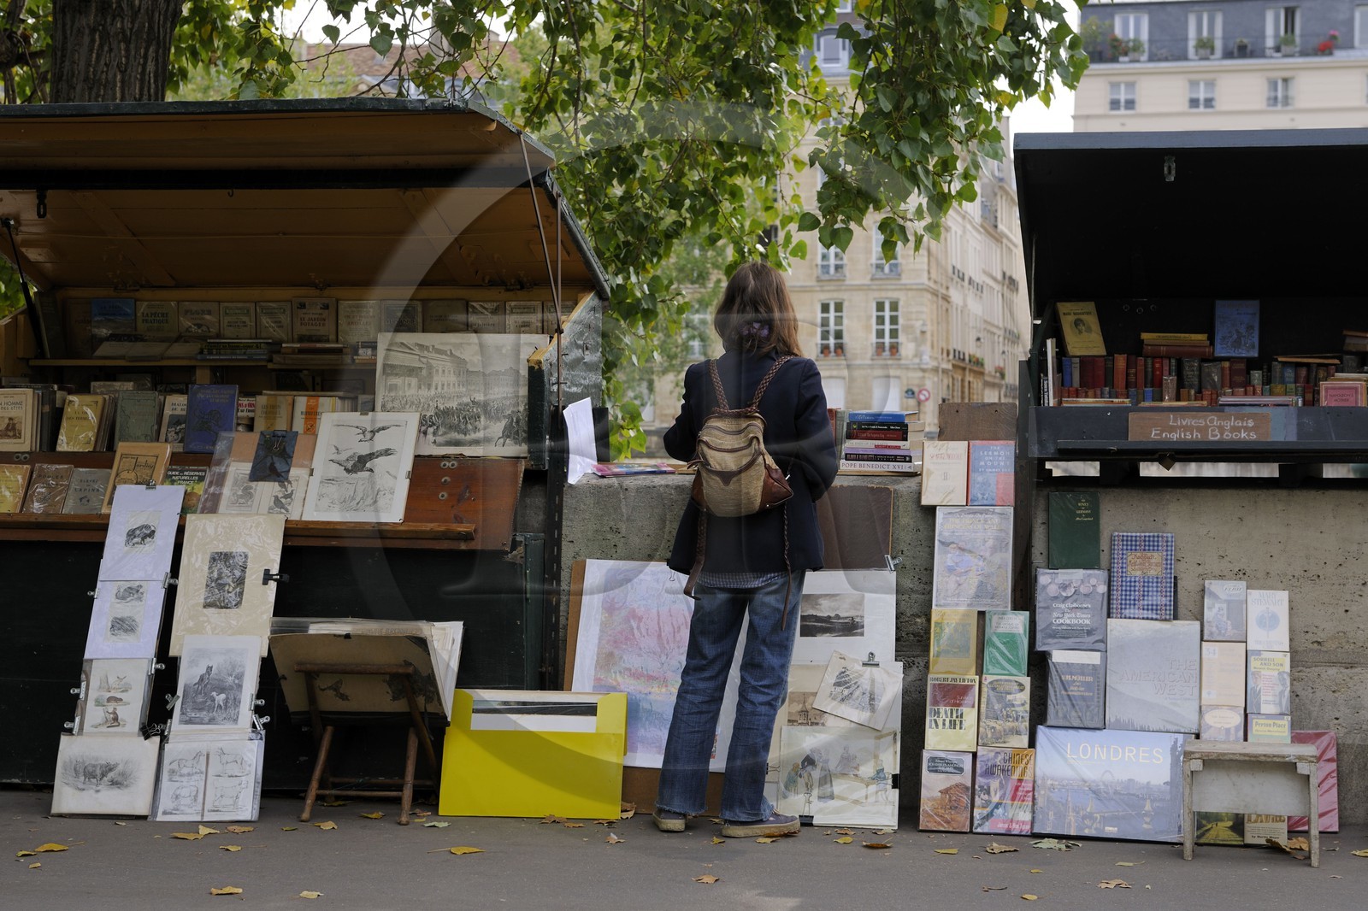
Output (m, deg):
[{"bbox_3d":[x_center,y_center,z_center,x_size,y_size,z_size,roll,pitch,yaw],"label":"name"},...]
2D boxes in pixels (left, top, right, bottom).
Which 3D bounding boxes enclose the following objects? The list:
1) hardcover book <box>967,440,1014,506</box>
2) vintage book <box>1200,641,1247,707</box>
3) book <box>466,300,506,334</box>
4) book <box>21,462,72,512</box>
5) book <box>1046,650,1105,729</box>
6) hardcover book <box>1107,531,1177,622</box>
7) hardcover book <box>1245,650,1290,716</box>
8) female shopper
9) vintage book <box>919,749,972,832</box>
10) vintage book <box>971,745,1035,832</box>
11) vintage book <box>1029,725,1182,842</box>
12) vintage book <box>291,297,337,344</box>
[{"bbox_3d":[0.929,0.056,6.871,0.140,0.198,0.023,1,-8,9],"label":"hardcover book"},{"bbox_3d":[1.549,0.630,6.540,0.120,0.182,0.020,1,-13,14],"label":"vintage book"},{"bbox_3d":[-0.663,-0.417,7.668,0.121,0.187,0.016,-1,-6,9],"label":"book"},{"bbox_3d":[-2.026,0.112,7.284,0.136,0.173,0.018,1,-27,13],"label":"book"},{"bbox_3d":[1.175,0.703,6.816,0.171,0.229,0.028,0,-15,12],"label":"book"},{"bbox_3d":[1.337,0.355,6.638,0.180,0.255,0.026,0,-13,13],"label":"hardcover book"},{"bbox_3d":[1.724,0.672,6.718,0.122,0.185,0.022,0,-15,11],"label":"hardcover book"},{"bbox_3d":[0.182,0.276,6.680,0.520,1.680,0.480,0,1,11],"label":"female shopper"},{"bbox_3d":[0.767,0.980,6.645,0.143,0.231,0.025,0,-15,14],"label":"vintage book"},{"bbox_3d":[0.956,1.002,6.793,0.168,0.248,0.025,0,-15,11],"label":"vintage book"},{"bbox_3d":[1.231,0.942,6.515,0.446,0.311,0.030,1,-11,14],"label":"vintage book"},{"bbox_3d":[-1.259,-0.433,7.789,0.155,0.206,0.018,0,-6,9],"label":"vintage book"}]

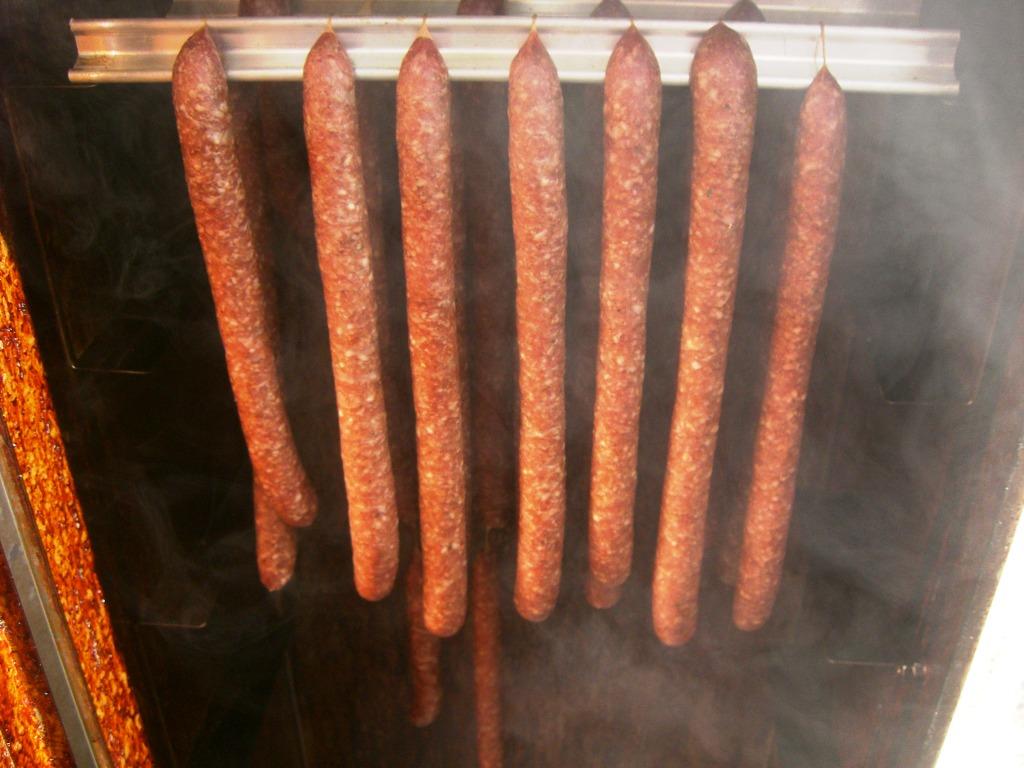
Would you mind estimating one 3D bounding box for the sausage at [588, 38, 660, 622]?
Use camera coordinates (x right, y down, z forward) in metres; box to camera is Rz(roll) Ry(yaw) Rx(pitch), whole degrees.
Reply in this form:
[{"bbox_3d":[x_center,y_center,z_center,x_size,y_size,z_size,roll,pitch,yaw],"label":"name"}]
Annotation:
[{"bbox_3d":[0.073,-0.025,0.757,0.037,0.421,0.036,-1,31,0],"label":"sausage"}]

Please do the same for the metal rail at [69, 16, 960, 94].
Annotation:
[{"bbox_3d":[0.002,-0.196,0.672,0.515,0.036,0.032,1,31,1],"label":"metal rail"}]

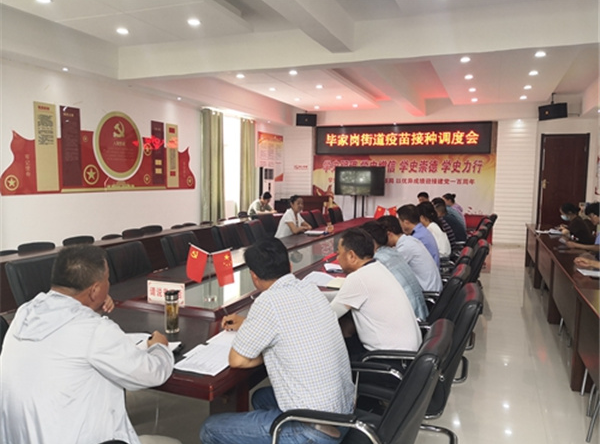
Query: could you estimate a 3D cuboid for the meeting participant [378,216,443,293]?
[{"bbox_3d":[0.841,0.562,4.133,0.800,1.230,0.520,4,6,25],"label":"meeting participant"}]

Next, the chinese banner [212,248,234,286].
[{"bbox_3d":[-0.487,0.293,2.980,0.155,0.235,0.050,3,6,28],"label":"chinese banner"}]

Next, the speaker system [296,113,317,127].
[{"bbox_3d":[0.187,-2.640,12.208,0.500,0.320,0.300,2,6,5],"label":"speaker system"}]

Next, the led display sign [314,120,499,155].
[{"bbox_3d":[2.466,-2.067,11.782,4.370,0.740,0.100,3,6,22],"label":"led display sign"}]

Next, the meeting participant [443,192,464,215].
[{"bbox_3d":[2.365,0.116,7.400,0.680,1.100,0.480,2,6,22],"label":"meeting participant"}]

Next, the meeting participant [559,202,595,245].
[{"bbox_3d":[4.070,0.355,6.771,0.720,1.230,0.480,3,6,22],"label":"meeting participant"}]

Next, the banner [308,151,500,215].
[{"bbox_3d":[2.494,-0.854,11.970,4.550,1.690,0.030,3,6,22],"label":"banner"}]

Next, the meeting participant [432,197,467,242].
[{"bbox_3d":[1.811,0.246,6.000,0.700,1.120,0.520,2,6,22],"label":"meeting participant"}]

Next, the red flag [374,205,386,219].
[{"bbox_3d":[1.324,-0.151,7.700,0.200,0.230,0.050,3,6,28],"label":"red flag"}]

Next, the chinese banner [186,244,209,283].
[{"bbox_3d":[-0.664,0.272,3.030,0.155,0.240,0.050,3,6,28],"label":"chinese banner"}]

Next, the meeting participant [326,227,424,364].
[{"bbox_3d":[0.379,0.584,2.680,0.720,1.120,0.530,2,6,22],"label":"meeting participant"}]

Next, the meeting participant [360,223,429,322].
[{"bbox_3d":[0.597,0.621,3.458,0.800,1.240,0.480,4,6,25],"label":"meeting participant"}]

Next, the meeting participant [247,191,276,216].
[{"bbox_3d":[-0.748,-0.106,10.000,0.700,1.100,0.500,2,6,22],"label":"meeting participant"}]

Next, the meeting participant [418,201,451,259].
[{"bbox_3d":[1.444,0.404,5.628,0.750,1.270,0.480,4,6,25],"label":"meeting participant"}]

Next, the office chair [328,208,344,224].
[{"bbox_3d":[0.738,0.192,8.850,0.630,0.970,0.580,2,6,22],"label":"office chair"}]

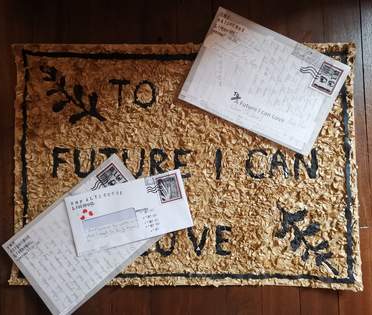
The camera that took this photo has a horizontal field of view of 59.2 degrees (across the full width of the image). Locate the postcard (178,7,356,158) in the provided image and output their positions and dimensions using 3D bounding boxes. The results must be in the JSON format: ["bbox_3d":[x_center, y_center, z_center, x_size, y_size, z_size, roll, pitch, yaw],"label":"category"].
[{"bbox_3d":[0.143,-0.137,0.595,0.260,0.005,0.178,25,90,1],"label":"postcard"}]

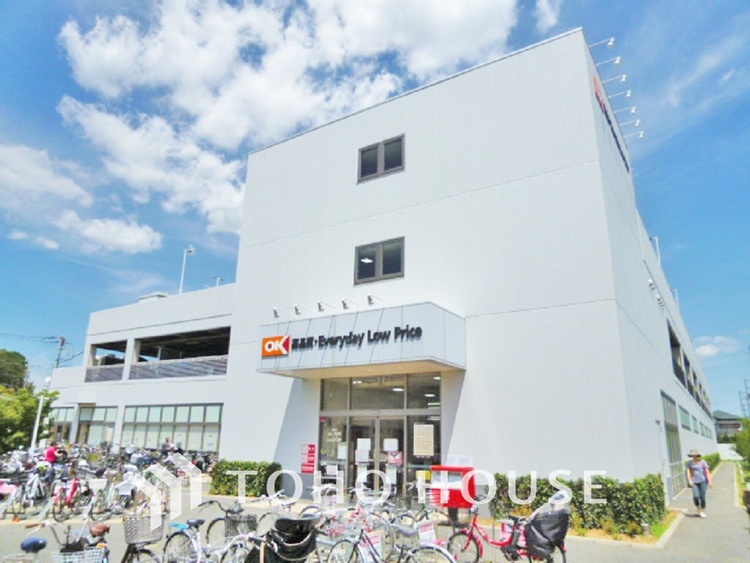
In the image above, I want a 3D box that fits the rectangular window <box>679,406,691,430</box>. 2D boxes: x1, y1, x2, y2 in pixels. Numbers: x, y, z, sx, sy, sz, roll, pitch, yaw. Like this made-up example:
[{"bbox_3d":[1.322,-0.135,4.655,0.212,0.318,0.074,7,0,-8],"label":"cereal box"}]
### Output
[{"bbox_3d":[15.171,6.729,25.439,0.120,0.820,5.600,-9,-20,32],"label":"rectangular window"}]

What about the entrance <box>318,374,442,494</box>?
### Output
[{"bbox_3d":[0.047,4.324,14.328,3.984,3.379,0.250,-9,-20,32],"label":"entrance"}]

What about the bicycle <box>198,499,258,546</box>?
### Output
[{"bbox_3d":[-1.773,3.143,6.238,0.580,1.060,1.780,13,-20,-33],"label":"bicycle"}]

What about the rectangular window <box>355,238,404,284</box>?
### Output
[{"bbox_3d":[0.129,-0.603,15.899,1.810,1.290,0.120,-9,-20,32],"label":"rectangular window"}]

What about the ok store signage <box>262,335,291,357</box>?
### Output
[{"bbox_3d":[-2.756,1.789,14.485,1.050,0.530,0.120,-9,-20,32],"label":"ok store signage"}]

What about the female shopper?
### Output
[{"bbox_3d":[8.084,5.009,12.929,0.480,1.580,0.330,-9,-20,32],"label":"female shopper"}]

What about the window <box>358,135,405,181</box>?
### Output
[{"bbox_3d":[0.194,-3.956,16.899,1.800,1.270,0.120,-9,-20,32],"label":"window"}]

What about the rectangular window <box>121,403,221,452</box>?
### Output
[{"bbox_3d":[-12.155,8.542,30.547,9.150,2.550,0.150,-9,-20,32],"label":"rectangular window"}]

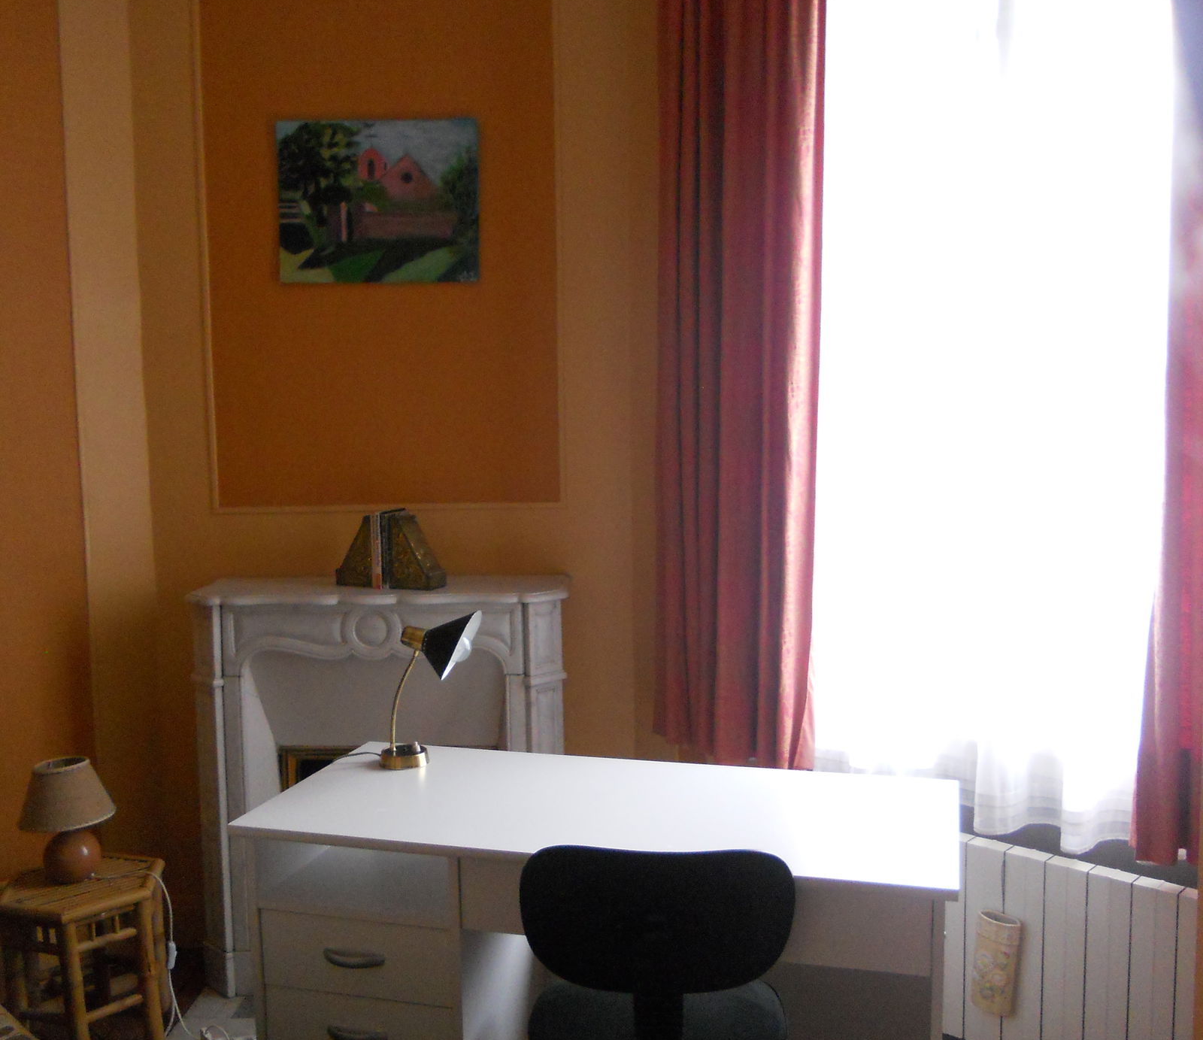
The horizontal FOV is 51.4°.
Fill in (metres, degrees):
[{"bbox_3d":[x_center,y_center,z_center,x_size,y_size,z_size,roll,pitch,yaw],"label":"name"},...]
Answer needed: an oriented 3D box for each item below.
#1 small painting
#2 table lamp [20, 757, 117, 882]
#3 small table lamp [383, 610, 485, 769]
[{"bbox_3d":[-0.538,-0.769,3.036,0.485,0.387,0.020,-1,6,1],"label":"small painting"},{"bbox_3d":[-1.227,0.690,2.854,0.216,0.273,0.216,-1,6,1],"label":"table lamp"},{"bbox_3d":[-0.323,0.312,2.357,0.205,0.294,0.140,1,6,16],"label":"small table lamp"}]

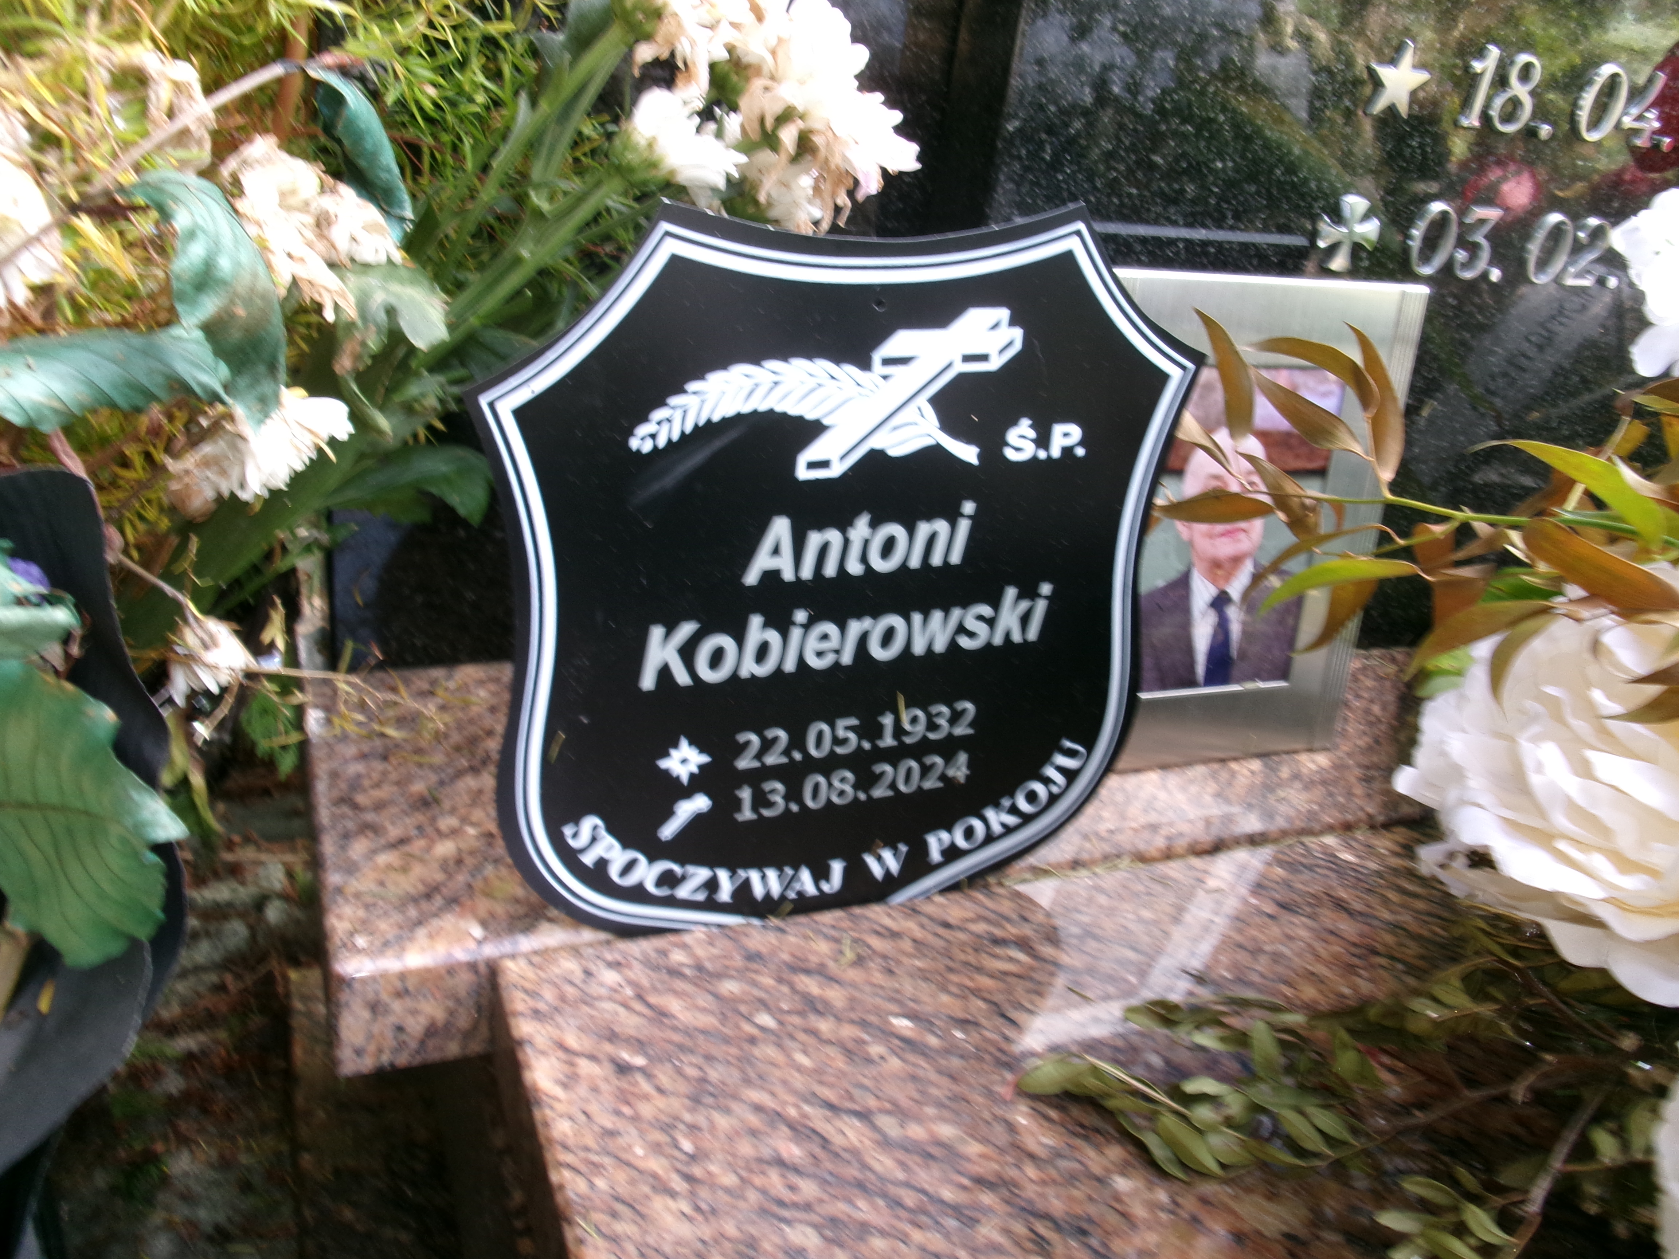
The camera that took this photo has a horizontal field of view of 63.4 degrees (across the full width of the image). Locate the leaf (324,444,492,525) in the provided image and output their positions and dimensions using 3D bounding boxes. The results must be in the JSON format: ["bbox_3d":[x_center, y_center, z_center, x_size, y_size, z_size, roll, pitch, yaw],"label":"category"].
[{"bbox_3d":[-0.206,-0.070,0.655,0.080,0.036,0.040,2,26,-9],"label":"leaf"}]

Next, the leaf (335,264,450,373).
[{"bbox_3d":[-0.208,-0.145,0.635,0.055,0.050,0.035,-2,27,-17],"label":"leaf"}]

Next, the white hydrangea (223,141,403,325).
[{"bbox_3d":[-0.231,-0.179,0.605,0.078,0.070,0.060,-1,27,-14],"label":"white hydrangea"}]

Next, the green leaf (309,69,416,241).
[{"bbox_3d":[-0.216,-0.215,0.620,0.037,0.083,0.030,-29,9,-10],"label":"green leaf"}]

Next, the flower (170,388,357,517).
[{"bbox_3d":[-0.245,-0.077,0.585,0.076,0.048,0.066,-29,18,-7],"label":"flower"}]

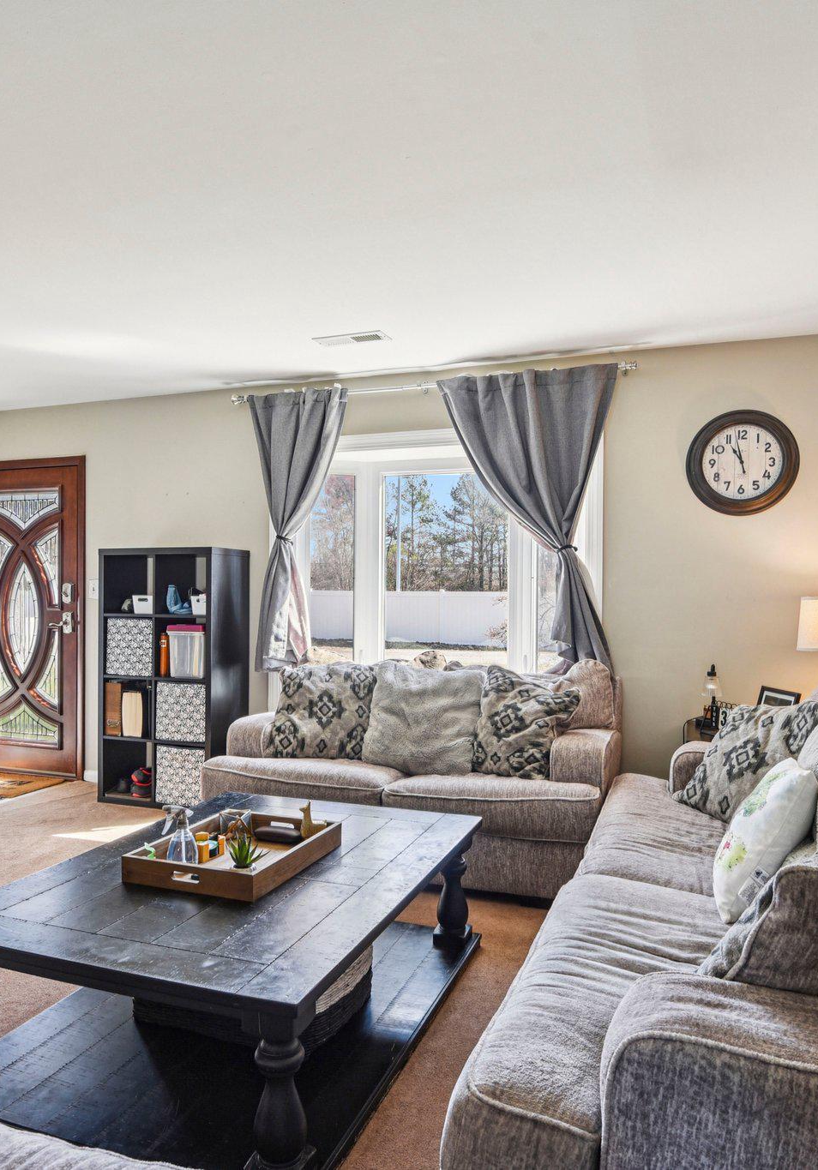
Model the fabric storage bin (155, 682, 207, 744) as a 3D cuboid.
[{"bbox_3d":[-1.210,0.725,4.524,0.325,0.335,0.350,0,-1,21],"label":"fabric storage bin"}]

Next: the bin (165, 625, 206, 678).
[{"bbox_3d":[-1.188,0.379,4.521,0.250,0.310,0.340,0,-1,21],"label":"bin"}]

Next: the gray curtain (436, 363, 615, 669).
[{"bbox_3d":[0.594,-0.317,4.054,0.950,1.585,0.140,0,-1,19],"label":"gray curtain"}]

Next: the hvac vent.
[{"bbox_3d":[-0.267,-1.149,3.664,0.352,0.018,0.142,1,0,21],"label":"hvac vent"}]

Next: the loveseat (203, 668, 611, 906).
[{"bbox_3d":[0.071,0.812,3.650,1.760,0.890,0.990,0,-1,18],"label":"loveseat"}]

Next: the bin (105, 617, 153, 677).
[{"bbox_3d":[-1.540,0.359,4.622,0.325,0.325,0.340,1,0,21],"label":"bin"}]

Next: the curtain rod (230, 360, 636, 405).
[{"bbox_3d":[0.033,-1.060,4.159,2.285,0.075,0.100,1,0,21],"label":"curtain rod"}]

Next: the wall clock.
[{"bbox_3d":[1.540,-0.565,3.605,0.485,0.492,0.055,1,0,21],"label":"wall clock"}]

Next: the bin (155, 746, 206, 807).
[{"bbox_3d":[-1.211,1.074,4.519,0.325,0.335,0.350,0,-1,21],"label":"bin"}]

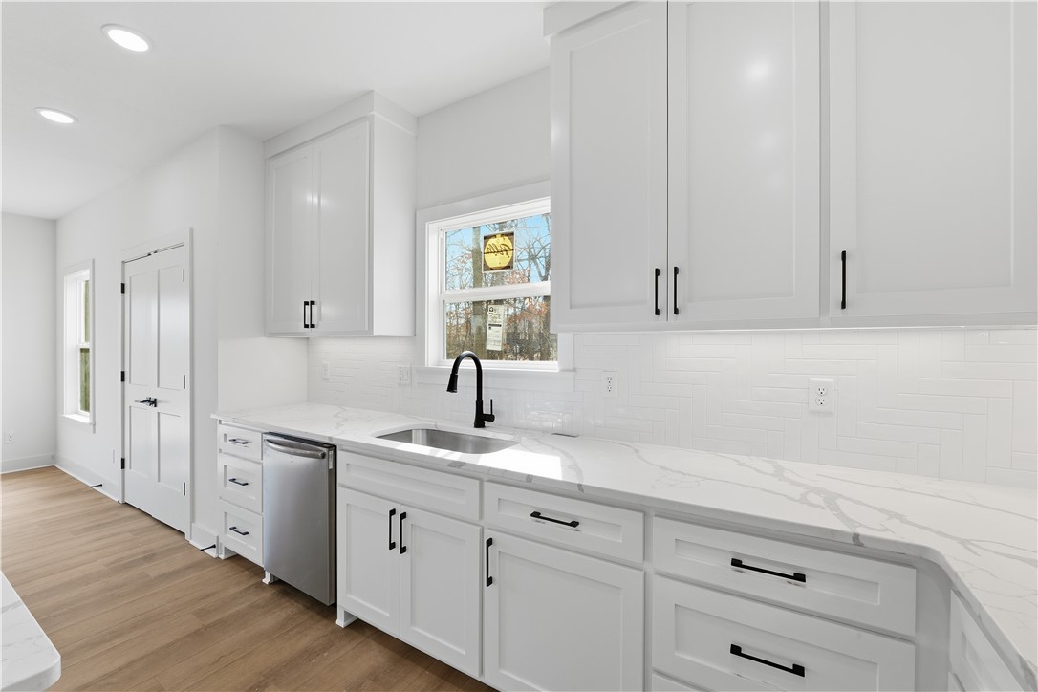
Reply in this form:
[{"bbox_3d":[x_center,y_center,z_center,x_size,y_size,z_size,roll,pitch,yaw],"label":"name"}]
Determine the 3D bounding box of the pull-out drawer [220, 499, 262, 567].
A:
[{"bbox_3d":[-1.540,1.110,2.640,0.509,0.294,0.525,0,0,30],"label":"pull-out drawer"}]

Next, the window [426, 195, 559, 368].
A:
[{"bbox_3d":[-0.152,-0.309,2.283,0.884,0.879,0.111,0,0,30],"label":"window"}]

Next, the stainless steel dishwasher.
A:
[{"bbox_3d":[-1.031,0.876,2.343,0.607,0.790,0.619,0,0,30],"label":"stainless steel dishwasher"}]

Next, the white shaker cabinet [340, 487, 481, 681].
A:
[{"bbox_3d":[-0.360,0.961,1.979,0.851,0.569,0.585,0,0,30],"label":"white shaker cabinet"}]

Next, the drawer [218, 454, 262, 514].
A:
[{"bbox_3d":[-1.541,0.808,2.639,0.509,0.289,0.525,0,0,30],"label":"drawer"}]

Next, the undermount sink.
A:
[{"bbox_3d":[-0.339,0.558,1.940,0.770,0.221,0.407,0,0,30],"label":"undermount sink"}]

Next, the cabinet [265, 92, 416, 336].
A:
[{"bbox_3d":[-1.212,-0.738,2.667,1.137,1.358,0.332,0,0,30],"label":"cabinet"}]

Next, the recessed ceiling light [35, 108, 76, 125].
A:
[{"bbox_3d":[-2.844,-1.415,2.479,0.171,0.030,0.171,0,0,30],"label":"recessed ceiling light"}]

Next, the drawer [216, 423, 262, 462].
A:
[{"bbox_3d":[-1.541,0.571,2.638,0.509,0.156,0.525,0,0,30],"label":"drawer"}]

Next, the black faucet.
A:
[{"bbox_3d":[-0.239,0.232,2.060,0.138,0.413,0.287,0,0,30],"label":"black faucet"}]

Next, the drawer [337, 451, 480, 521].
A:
[{"bbox_3d":[-0.375,0.582,1.951,0.841,0.161,0.525,0,0,30],"label":"drawer"}]

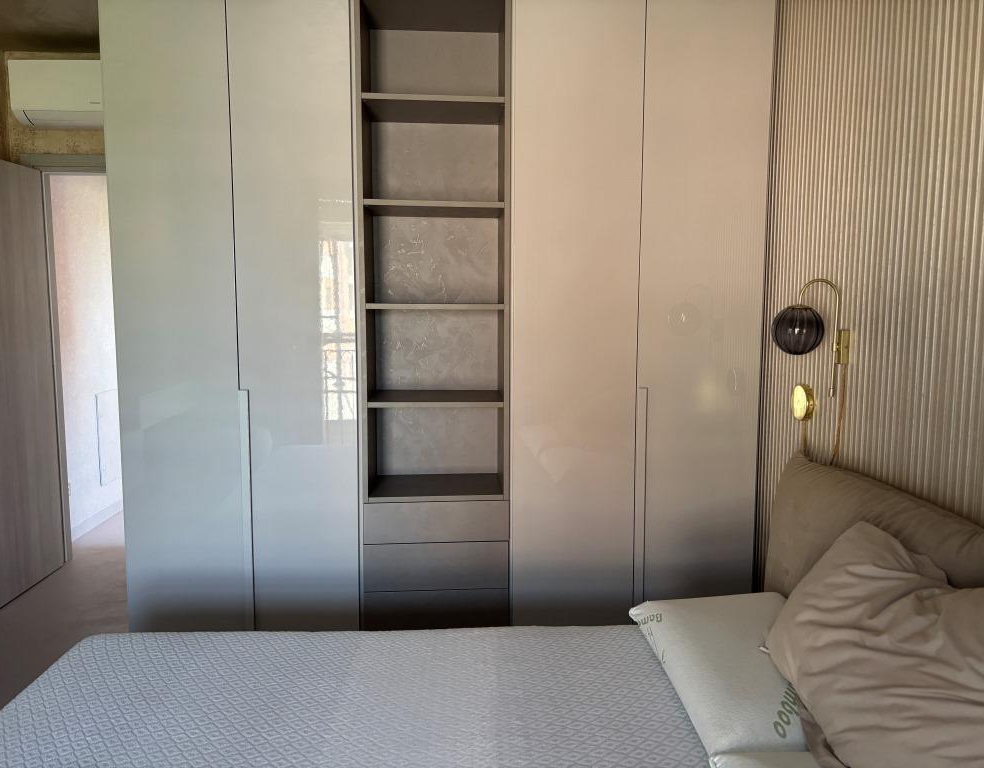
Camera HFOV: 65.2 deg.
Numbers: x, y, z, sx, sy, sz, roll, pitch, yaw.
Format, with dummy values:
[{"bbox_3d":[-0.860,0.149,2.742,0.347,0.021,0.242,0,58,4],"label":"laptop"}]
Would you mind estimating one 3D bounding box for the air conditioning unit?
[{"bbox_3d":[-1.943,-1.432,3.892,0.800,0.295,0.220,0,6,-5],"label":"air conditioning unit"}]

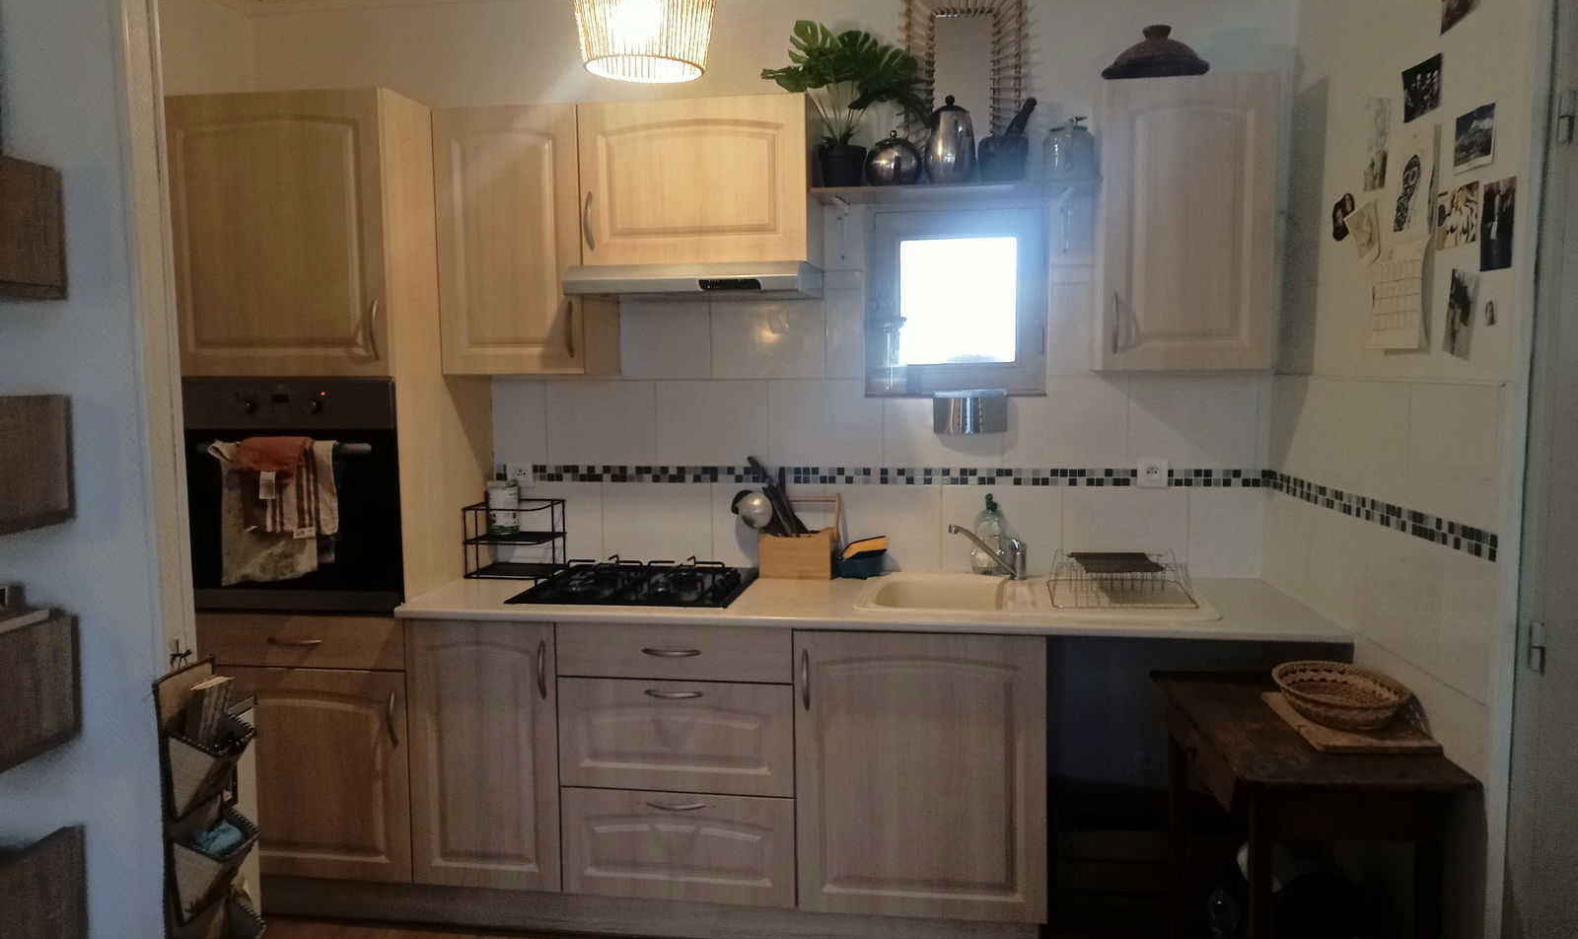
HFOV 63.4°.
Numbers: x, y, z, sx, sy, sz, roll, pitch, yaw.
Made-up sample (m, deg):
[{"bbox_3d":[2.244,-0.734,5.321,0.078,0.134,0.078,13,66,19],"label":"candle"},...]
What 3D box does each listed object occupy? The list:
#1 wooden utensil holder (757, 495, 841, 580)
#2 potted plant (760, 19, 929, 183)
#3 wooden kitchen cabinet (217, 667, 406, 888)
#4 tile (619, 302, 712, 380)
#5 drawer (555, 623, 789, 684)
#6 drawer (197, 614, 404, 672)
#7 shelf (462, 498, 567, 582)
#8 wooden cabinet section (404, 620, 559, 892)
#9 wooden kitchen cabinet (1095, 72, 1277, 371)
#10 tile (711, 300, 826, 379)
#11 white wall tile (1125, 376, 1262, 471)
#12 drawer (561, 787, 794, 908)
[{"bbox_3d":[0.029,0.187,3.577,0.218,0.218,0.148,0,6,10],"label":"wooden utensil holder"},{"bbox_3d":[0.143,-0.961,3.344,0.438,0.425,0.340,0,5,10],"label":"potted plant"},{"bbox_3d":[-1.220,0.760,3.593,0.596,0.558,0.560,0,6,10],"label":"wooden kitchen cabinet"},{"bbox_3d":[-0.388,-0.386,3.691,0.332,0.250,0.010,0,5,9],"label":"tile"},{"bbox_3d":[-0.247,0.432,3.357,0.600,0.140,0.482,0,5,10],"label":"drawer"},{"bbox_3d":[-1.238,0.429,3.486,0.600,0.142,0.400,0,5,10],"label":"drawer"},{"bbox_3d":[-0.767,0.201,3.573,0.225,0.209,0.222,0,6,10],"label":"shelf"},{"bbox_3d":[-0.727,0.700,3.501,0.400,0.691,0.580,0,5,10],"label":"wooden cabinet section"},{"bbox_3d":[1.001,-0.611,3.277,0.403,0.705,0.335,0,5,9],"label":"wooden kitchen cabinet"},{"bbox_3d":[-0.060,-0.383,3.622,0.332,0.251,0.020,0,5,10],"label":"tile"},{"bbox_3d":[1.079,-0.124,3.421,0.330,0.251,0.010,0,5,10],"label":"white wall tile"},{"bbox_3d":[-0.242,0.921,3.401,0.600,0.276,0.482,0,5,10],"label":"drawer"}]

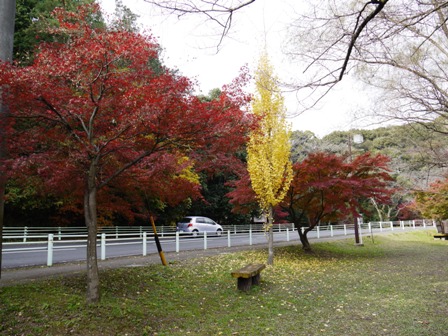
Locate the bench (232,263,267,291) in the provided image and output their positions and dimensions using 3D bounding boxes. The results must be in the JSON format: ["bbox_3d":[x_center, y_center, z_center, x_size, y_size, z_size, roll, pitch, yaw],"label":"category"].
[{"bbox_3d":[0.639,2.561,8.507,0.420,0.390,1.650,-4,-8,18],"label":"bench"}]

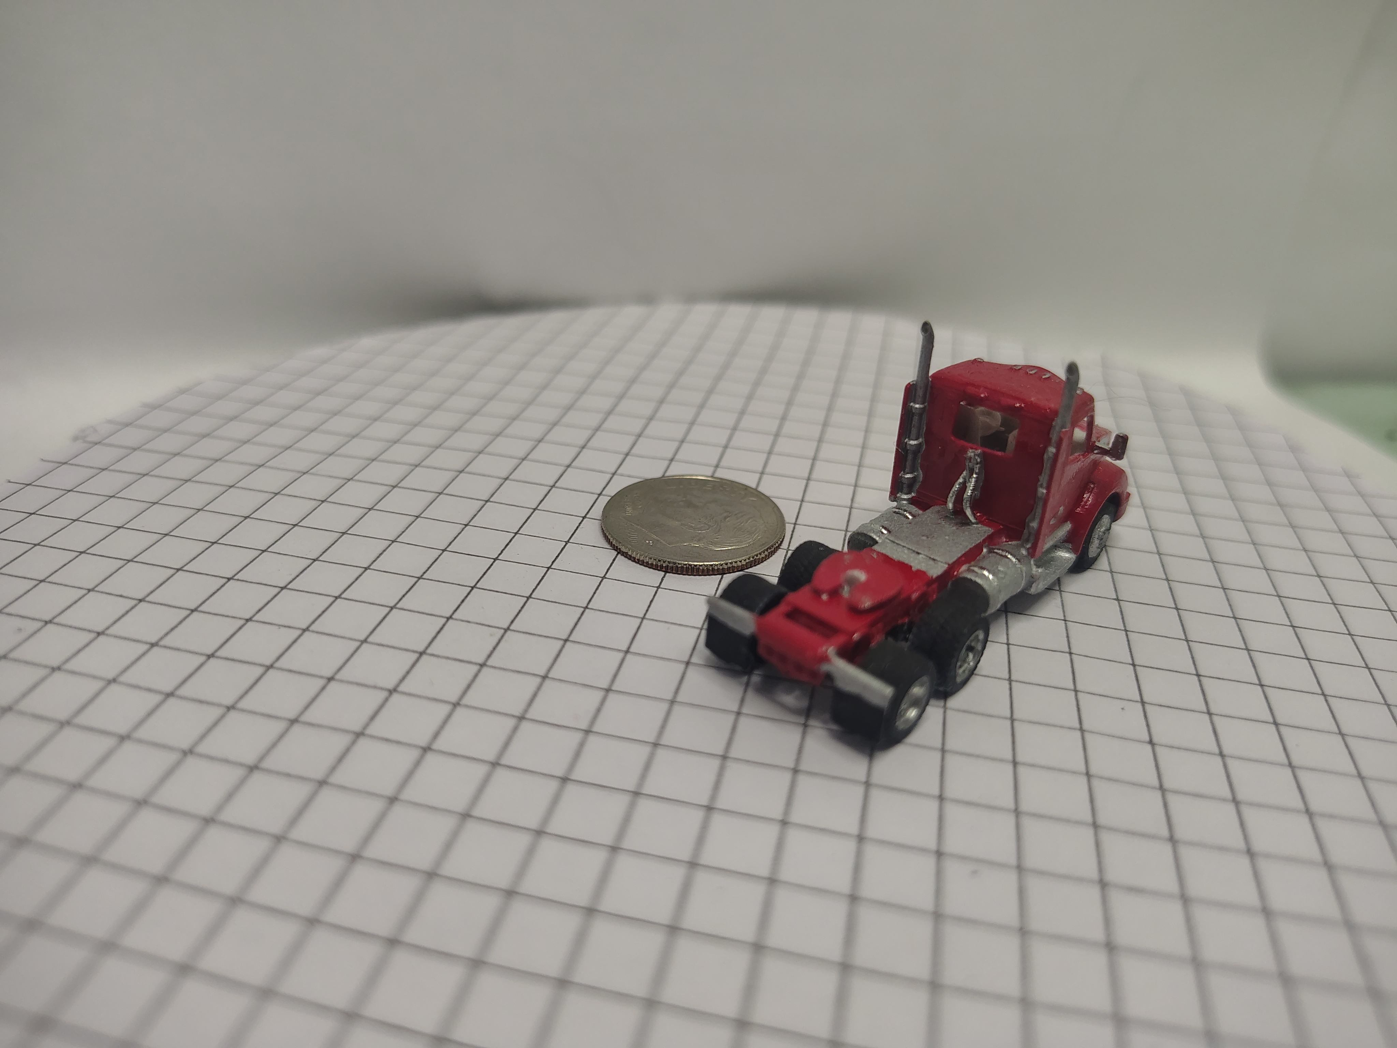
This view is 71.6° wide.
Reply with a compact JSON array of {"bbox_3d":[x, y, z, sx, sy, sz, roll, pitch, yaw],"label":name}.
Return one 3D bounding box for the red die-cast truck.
[{"bbox_3d":[0.021,-0.004,0.082,0.020,0.023,0.045,26,37,33],"label":"red die-cast truck"}]

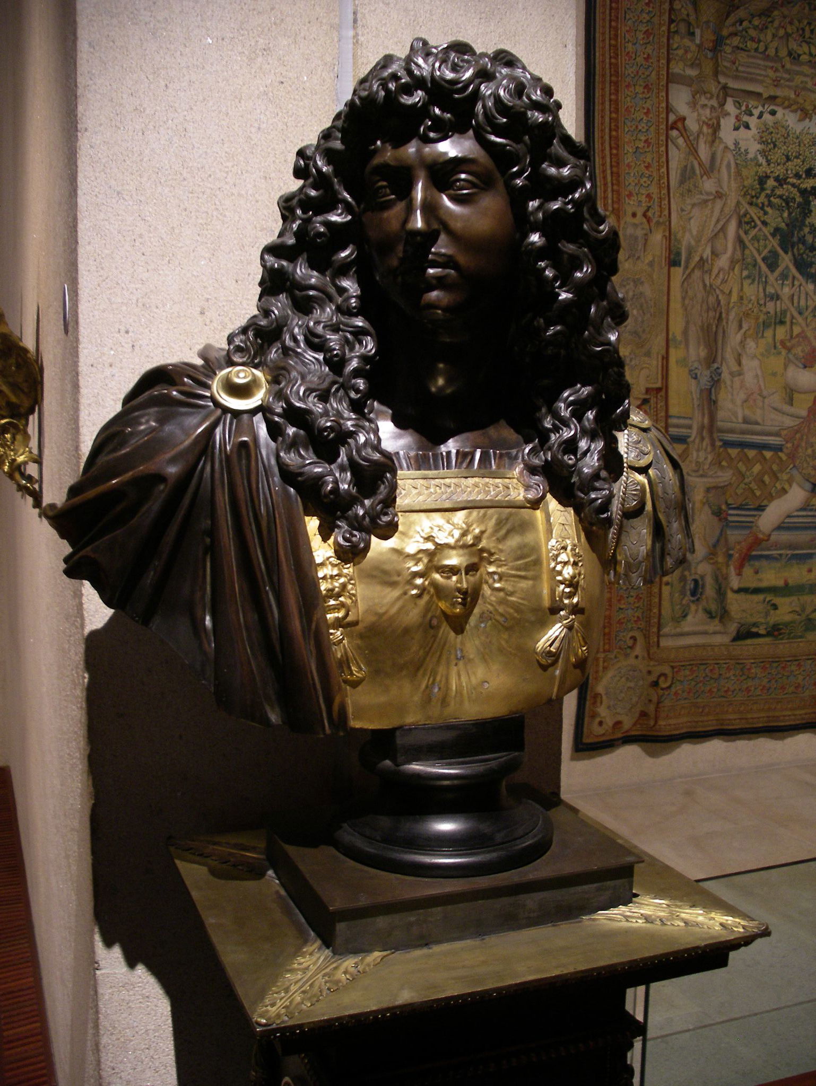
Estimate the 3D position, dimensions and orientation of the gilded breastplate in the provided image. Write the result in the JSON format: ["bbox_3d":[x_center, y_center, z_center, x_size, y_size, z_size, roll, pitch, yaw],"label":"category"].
[{"bbox_3d":[0.043,0.042,1.267,0.340,0.265,0.162,-2,7,-21],"label":"gilded breastplate"}]

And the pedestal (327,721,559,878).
[{"bbox_3d":[0.040,0.254,1.291,0.244,0.151,0.244,1,7,0],"label":"pedestal"}]

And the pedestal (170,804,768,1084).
[{"bbox_3d":[0.032,0.863,1.363,0.540,1.076,0.461,-2,7,-21],"label":"pedestal"}]

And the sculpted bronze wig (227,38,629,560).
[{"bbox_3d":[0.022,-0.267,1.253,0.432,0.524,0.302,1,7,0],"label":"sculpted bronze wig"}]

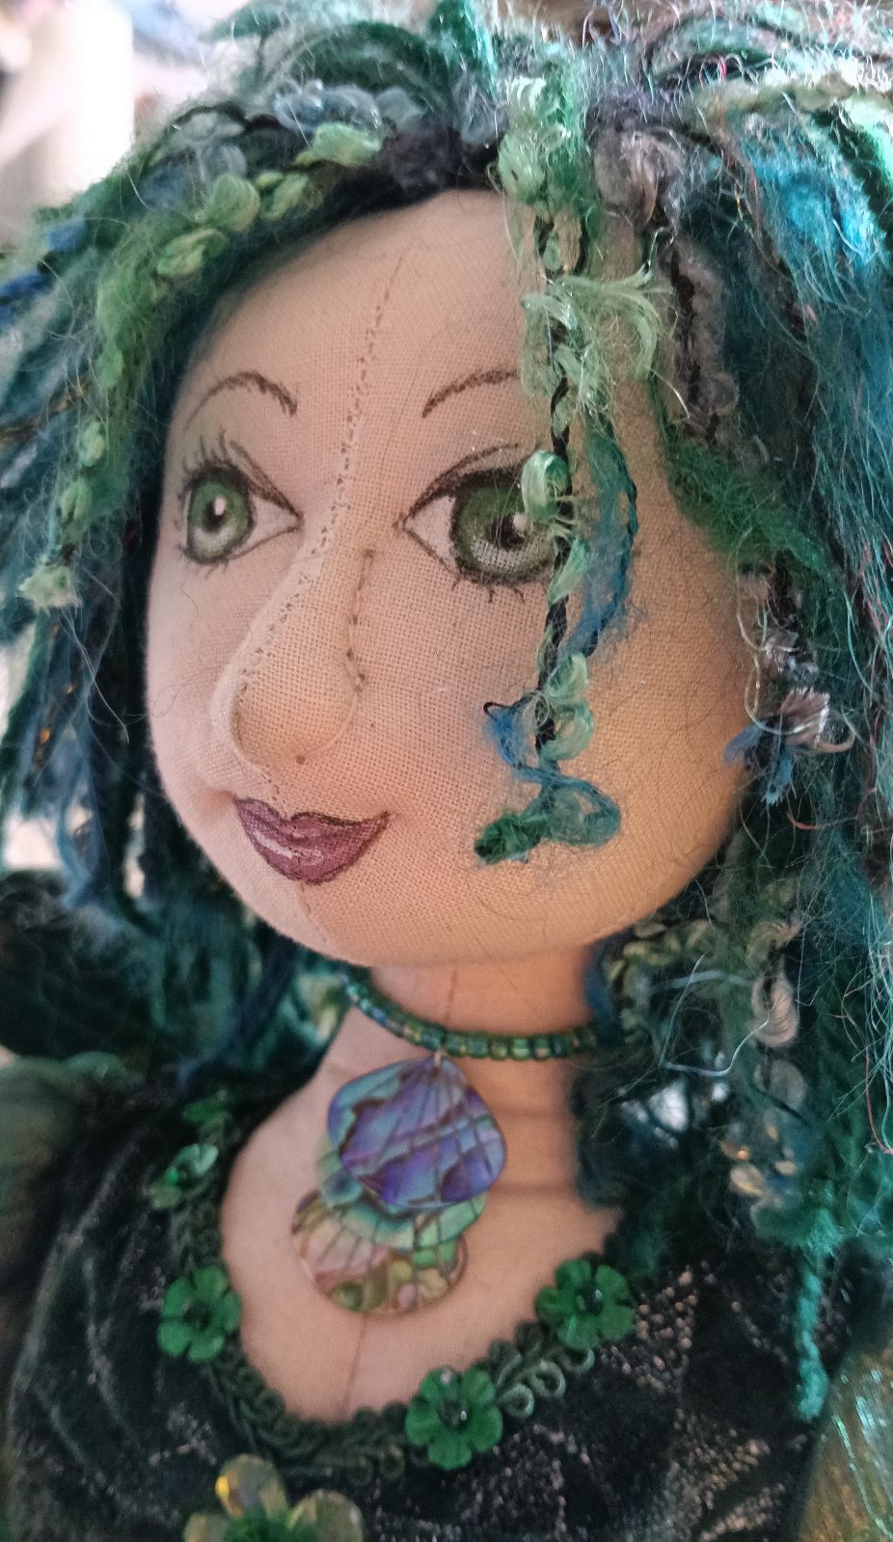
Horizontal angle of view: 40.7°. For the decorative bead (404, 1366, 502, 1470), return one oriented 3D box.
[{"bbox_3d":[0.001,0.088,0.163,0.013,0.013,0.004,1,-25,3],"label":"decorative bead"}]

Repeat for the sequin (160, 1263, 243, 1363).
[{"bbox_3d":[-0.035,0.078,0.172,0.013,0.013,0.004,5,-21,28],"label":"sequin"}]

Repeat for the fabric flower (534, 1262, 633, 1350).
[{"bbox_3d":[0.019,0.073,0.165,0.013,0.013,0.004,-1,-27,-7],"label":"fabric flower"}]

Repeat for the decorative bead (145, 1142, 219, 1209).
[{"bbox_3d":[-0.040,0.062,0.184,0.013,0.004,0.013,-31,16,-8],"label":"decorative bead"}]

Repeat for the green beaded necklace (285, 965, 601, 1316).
[{"bbox_3d":[0.003,0.053,0.181,0.042,0.045,0.050,4,11,22],"label":"green beaded necklace"}]

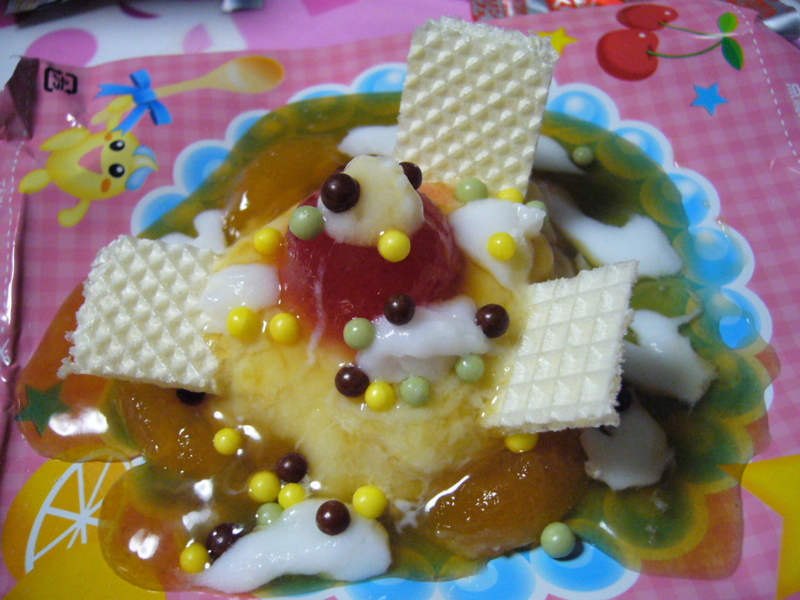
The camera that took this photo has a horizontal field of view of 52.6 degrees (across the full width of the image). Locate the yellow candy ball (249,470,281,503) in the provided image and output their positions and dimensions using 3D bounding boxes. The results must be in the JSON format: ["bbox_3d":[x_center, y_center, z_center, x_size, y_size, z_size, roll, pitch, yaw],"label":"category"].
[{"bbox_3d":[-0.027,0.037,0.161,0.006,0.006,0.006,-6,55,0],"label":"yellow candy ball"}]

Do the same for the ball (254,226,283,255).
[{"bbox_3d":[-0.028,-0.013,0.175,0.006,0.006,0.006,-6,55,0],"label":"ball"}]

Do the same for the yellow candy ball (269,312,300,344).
[{"bbox_3d":[-0.018,0.004,0.123,0.005,0.005,0.005,-1,61,2],"label":"yellow candy ball"}]

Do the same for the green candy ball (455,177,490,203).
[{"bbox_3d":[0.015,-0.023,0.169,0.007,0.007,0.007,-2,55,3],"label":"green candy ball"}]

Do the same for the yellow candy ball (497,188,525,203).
[{"bbox_3d":[0.019,-0.017,0.136,0.004,0.004,0.004,0,61,3],"label":"yellow candy ball"}]

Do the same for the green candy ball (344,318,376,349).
[{"bbox_3d":[-0.006,0.005,0.121,0.005,0.005,0.005,-1,61,2],"label":"green candy ball"}]

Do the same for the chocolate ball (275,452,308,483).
[{"bbox_3d":[-0.017,0.027,0.129,0.005,0.005,0.005,-1,61,2],"label":"chocolate ball"}]

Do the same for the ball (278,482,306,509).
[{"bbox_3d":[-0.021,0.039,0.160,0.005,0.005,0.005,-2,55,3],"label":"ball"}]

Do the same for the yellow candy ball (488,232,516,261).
[{"bbox_3d":[0.017,-0.009,0.132,0.005,0.005,0.005,0,61,3],"label":"yellow candy ball"}]

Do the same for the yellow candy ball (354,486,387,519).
[{"bbox_3d":[-0.005,0.031,0.126,0.005,0.005,0.005,-1,61,2],"label":"yellow candy ball"}]

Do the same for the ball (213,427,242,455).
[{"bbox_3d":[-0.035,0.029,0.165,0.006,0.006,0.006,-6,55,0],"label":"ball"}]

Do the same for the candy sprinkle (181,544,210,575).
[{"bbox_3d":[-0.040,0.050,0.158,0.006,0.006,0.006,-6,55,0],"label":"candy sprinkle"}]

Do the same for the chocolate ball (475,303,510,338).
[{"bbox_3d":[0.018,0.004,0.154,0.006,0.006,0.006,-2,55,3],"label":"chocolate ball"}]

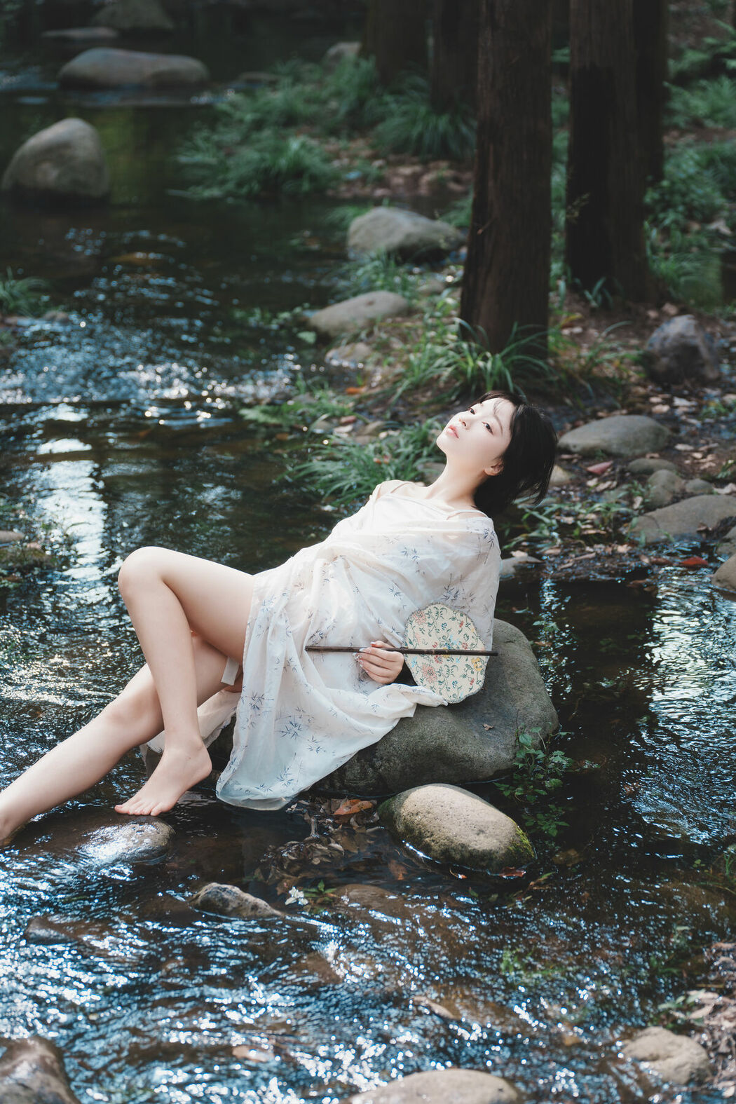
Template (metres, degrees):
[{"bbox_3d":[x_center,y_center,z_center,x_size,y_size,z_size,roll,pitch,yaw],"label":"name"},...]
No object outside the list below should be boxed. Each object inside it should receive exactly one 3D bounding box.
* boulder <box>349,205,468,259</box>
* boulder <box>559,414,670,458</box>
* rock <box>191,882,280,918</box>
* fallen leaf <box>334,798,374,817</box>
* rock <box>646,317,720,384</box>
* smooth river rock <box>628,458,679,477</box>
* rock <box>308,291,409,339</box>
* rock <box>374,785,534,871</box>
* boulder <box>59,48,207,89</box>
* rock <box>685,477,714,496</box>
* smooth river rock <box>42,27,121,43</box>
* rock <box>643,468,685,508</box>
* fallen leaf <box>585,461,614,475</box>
[{"bbox_3d":[0.161,-1.353,9.241,0.501,0.227,0.351,3,19,9],"label":"boulder"},{"bbox_3d":[0.718,-0.337,6.348,0.323,0.115,0.242,0,19,0],"label":"boulder"},{"bbox_3d":[-0.243,0.641,3.990,0.165,0.068,0.100,6,20,16],"label":"rock"},{"bbox_3d":[-0.028,0.499,4.261,0.085,0.022,0.050,-8,20,-24],"label":"fallen leaf"},{"bbox_3d":[0.982,-0.632,6.808,0.235,0.221,0.212,0,19,0],"label":"rock"},{"bbox_3d":[0.814,-0.243,6.220,0.145,0.055,0.110,0,19,0],"label":"smooth river rock"},{"bbox_3d":[-0.034,-0.873,8.008,0.380,0.167,0.274,-5,19,-14],"label":"rock"},{"bbox_3d":[0.167,0.523,4.138,0.309,0.147,0.210,8,20,24],"label":"rock"},{"bbox_3d":[-1.571,-3.241,14.606,0.999,0.259,0.600,0,19,0],"label":"boulder"},{"bbox_3d":[0.928,-0.184,6.100,0.083,0.050,0.070,0,19,0],"label":"rock"},{"bbox_3d":[-2.217,-3.993,16.800,0.600,0.120,0.380,0,19,0],"label":"smooth river rock"},{"bbox_3d":[0.821,-0.175,6.020,0.113,0.100,0.115,0,19,0],"label":"rock"},{"bbox_3d":[0.665,-0.240,6.250,0.083,0.030,0.065,0,19,0],"label":"fallen leaf"}]

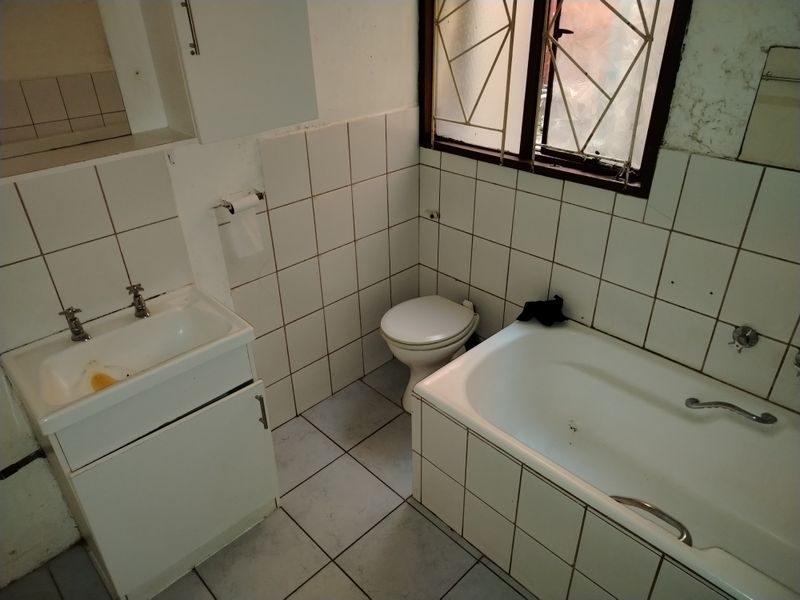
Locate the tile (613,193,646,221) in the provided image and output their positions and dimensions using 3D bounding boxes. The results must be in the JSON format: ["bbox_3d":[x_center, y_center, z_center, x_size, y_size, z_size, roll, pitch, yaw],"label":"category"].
[{"bbox_3d":[0.783,-0.314,1.882,0.010,0.079,0.105,-27,38,-37],"label":"tile"}]

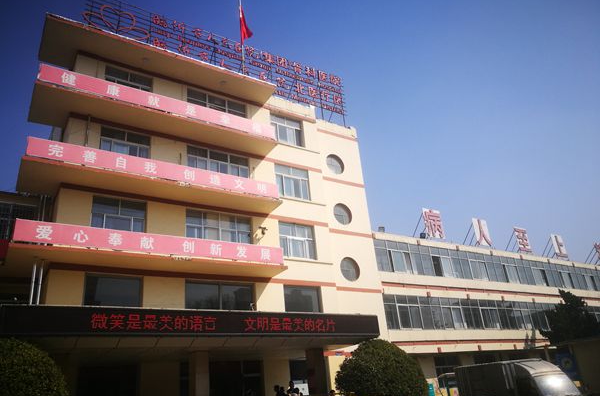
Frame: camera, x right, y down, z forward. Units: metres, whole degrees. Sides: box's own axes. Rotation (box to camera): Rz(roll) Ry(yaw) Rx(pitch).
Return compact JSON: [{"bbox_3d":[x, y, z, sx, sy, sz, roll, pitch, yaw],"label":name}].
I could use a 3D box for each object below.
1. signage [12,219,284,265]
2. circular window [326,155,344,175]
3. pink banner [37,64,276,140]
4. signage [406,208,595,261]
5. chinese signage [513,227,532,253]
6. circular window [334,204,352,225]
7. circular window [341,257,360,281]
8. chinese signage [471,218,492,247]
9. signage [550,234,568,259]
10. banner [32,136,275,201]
[{"bbox_3d":[-5.083,1.840,18.124,10.298,0.773,0.100,10,-29,-31],"label":"signage"},{"bbox_3d":[2.156,-2.030,29.132,1.385,1.385,0.220,10,-28,-32],"label":"circular window"},{"bbox_3d":[-5.673,-4.079,20.798,10.411,0.805,0.100,10,-29,-31],"label":"pink banner"},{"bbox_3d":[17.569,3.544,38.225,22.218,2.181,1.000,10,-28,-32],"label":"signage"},{"bbox_3d":[17.990,3.443,37.712,1.518,2.099,0.160,10,-29,-31],"label":"chinese signage"},{"bbox_3d":[2.520,0.972,27.310,1.337,1.395,0.180,10,-29,-31],"label":"circular window"},{"bbox_3d":[2.811,4.086,26.564,1.421,1.421,0.220,10,-28,-32],"label":"circular window"},{"bbox_3d":[13.809,2.659,35.496,1.676,2.101,0.200,10,-28,-32],"label":"chinese signage"},{"bbox_3d":[22.784,4.299,41.134,1.798,2.080,0.200,10,-28,-32],"label":"signage"},{"bbox_3d":[-5.385,-1.077,19.434,10.355,0.762,0.100,10,-29,-31],"label":"banner"}]

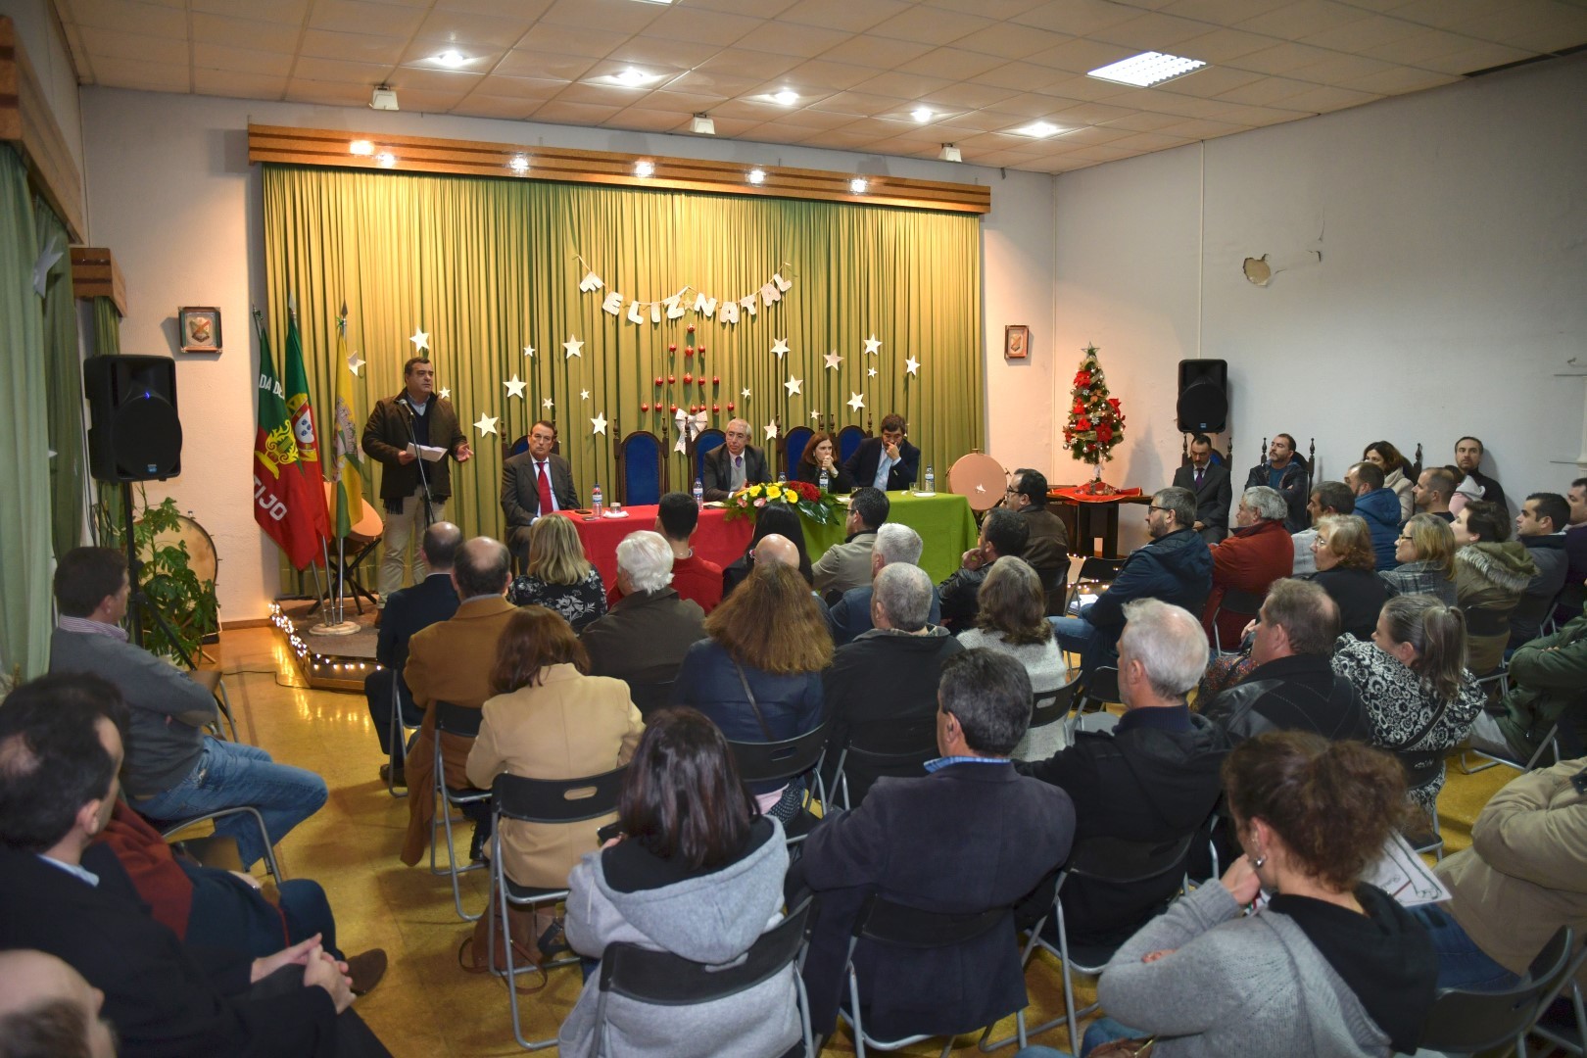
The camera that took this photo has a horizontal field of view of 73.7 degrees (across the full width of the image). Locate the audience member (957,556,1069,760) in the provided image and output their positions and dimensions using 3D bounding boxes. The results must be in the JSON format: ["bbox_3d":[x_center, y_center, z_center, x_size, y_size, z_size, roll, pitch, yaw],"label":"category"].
[{"bbox_3d":[0.653,0.663,3.744,0.480,1.250,0.800,-5,10,-26],"label":"audience member"}]

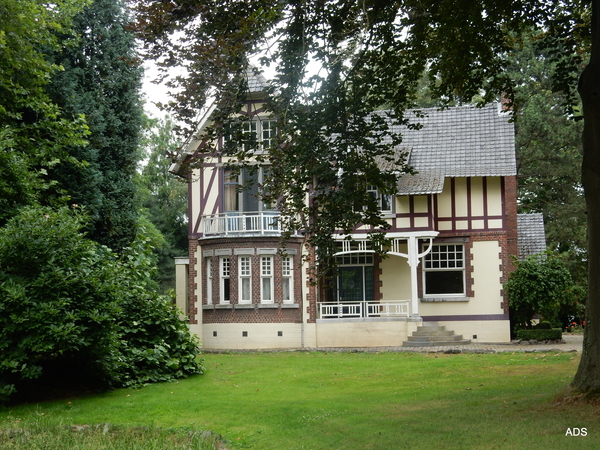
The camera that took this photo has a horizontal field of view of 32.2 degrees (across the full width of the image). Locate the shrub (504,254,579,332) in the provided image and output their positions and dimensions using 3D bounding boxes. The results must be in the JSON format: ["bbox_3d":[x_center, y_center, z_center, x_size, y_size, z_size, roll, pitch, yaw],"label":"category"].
[{"bbox_3d":[8.756,2.624,37.560,2.620,3.100,2.300,-2,-4,14],"label":"shrub"}]

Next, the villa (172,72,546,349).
[{"bbox_3d":[2.693,-0.679,40.335,13.350,10.300,10.500,-2,-4,14],"label":"villa"}]

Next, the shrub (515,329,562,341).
[{"bbox_3d":[8.637,3.925,37.351,1.700,0.420,1.000,-2,-4,14],"label":"shrub"}]

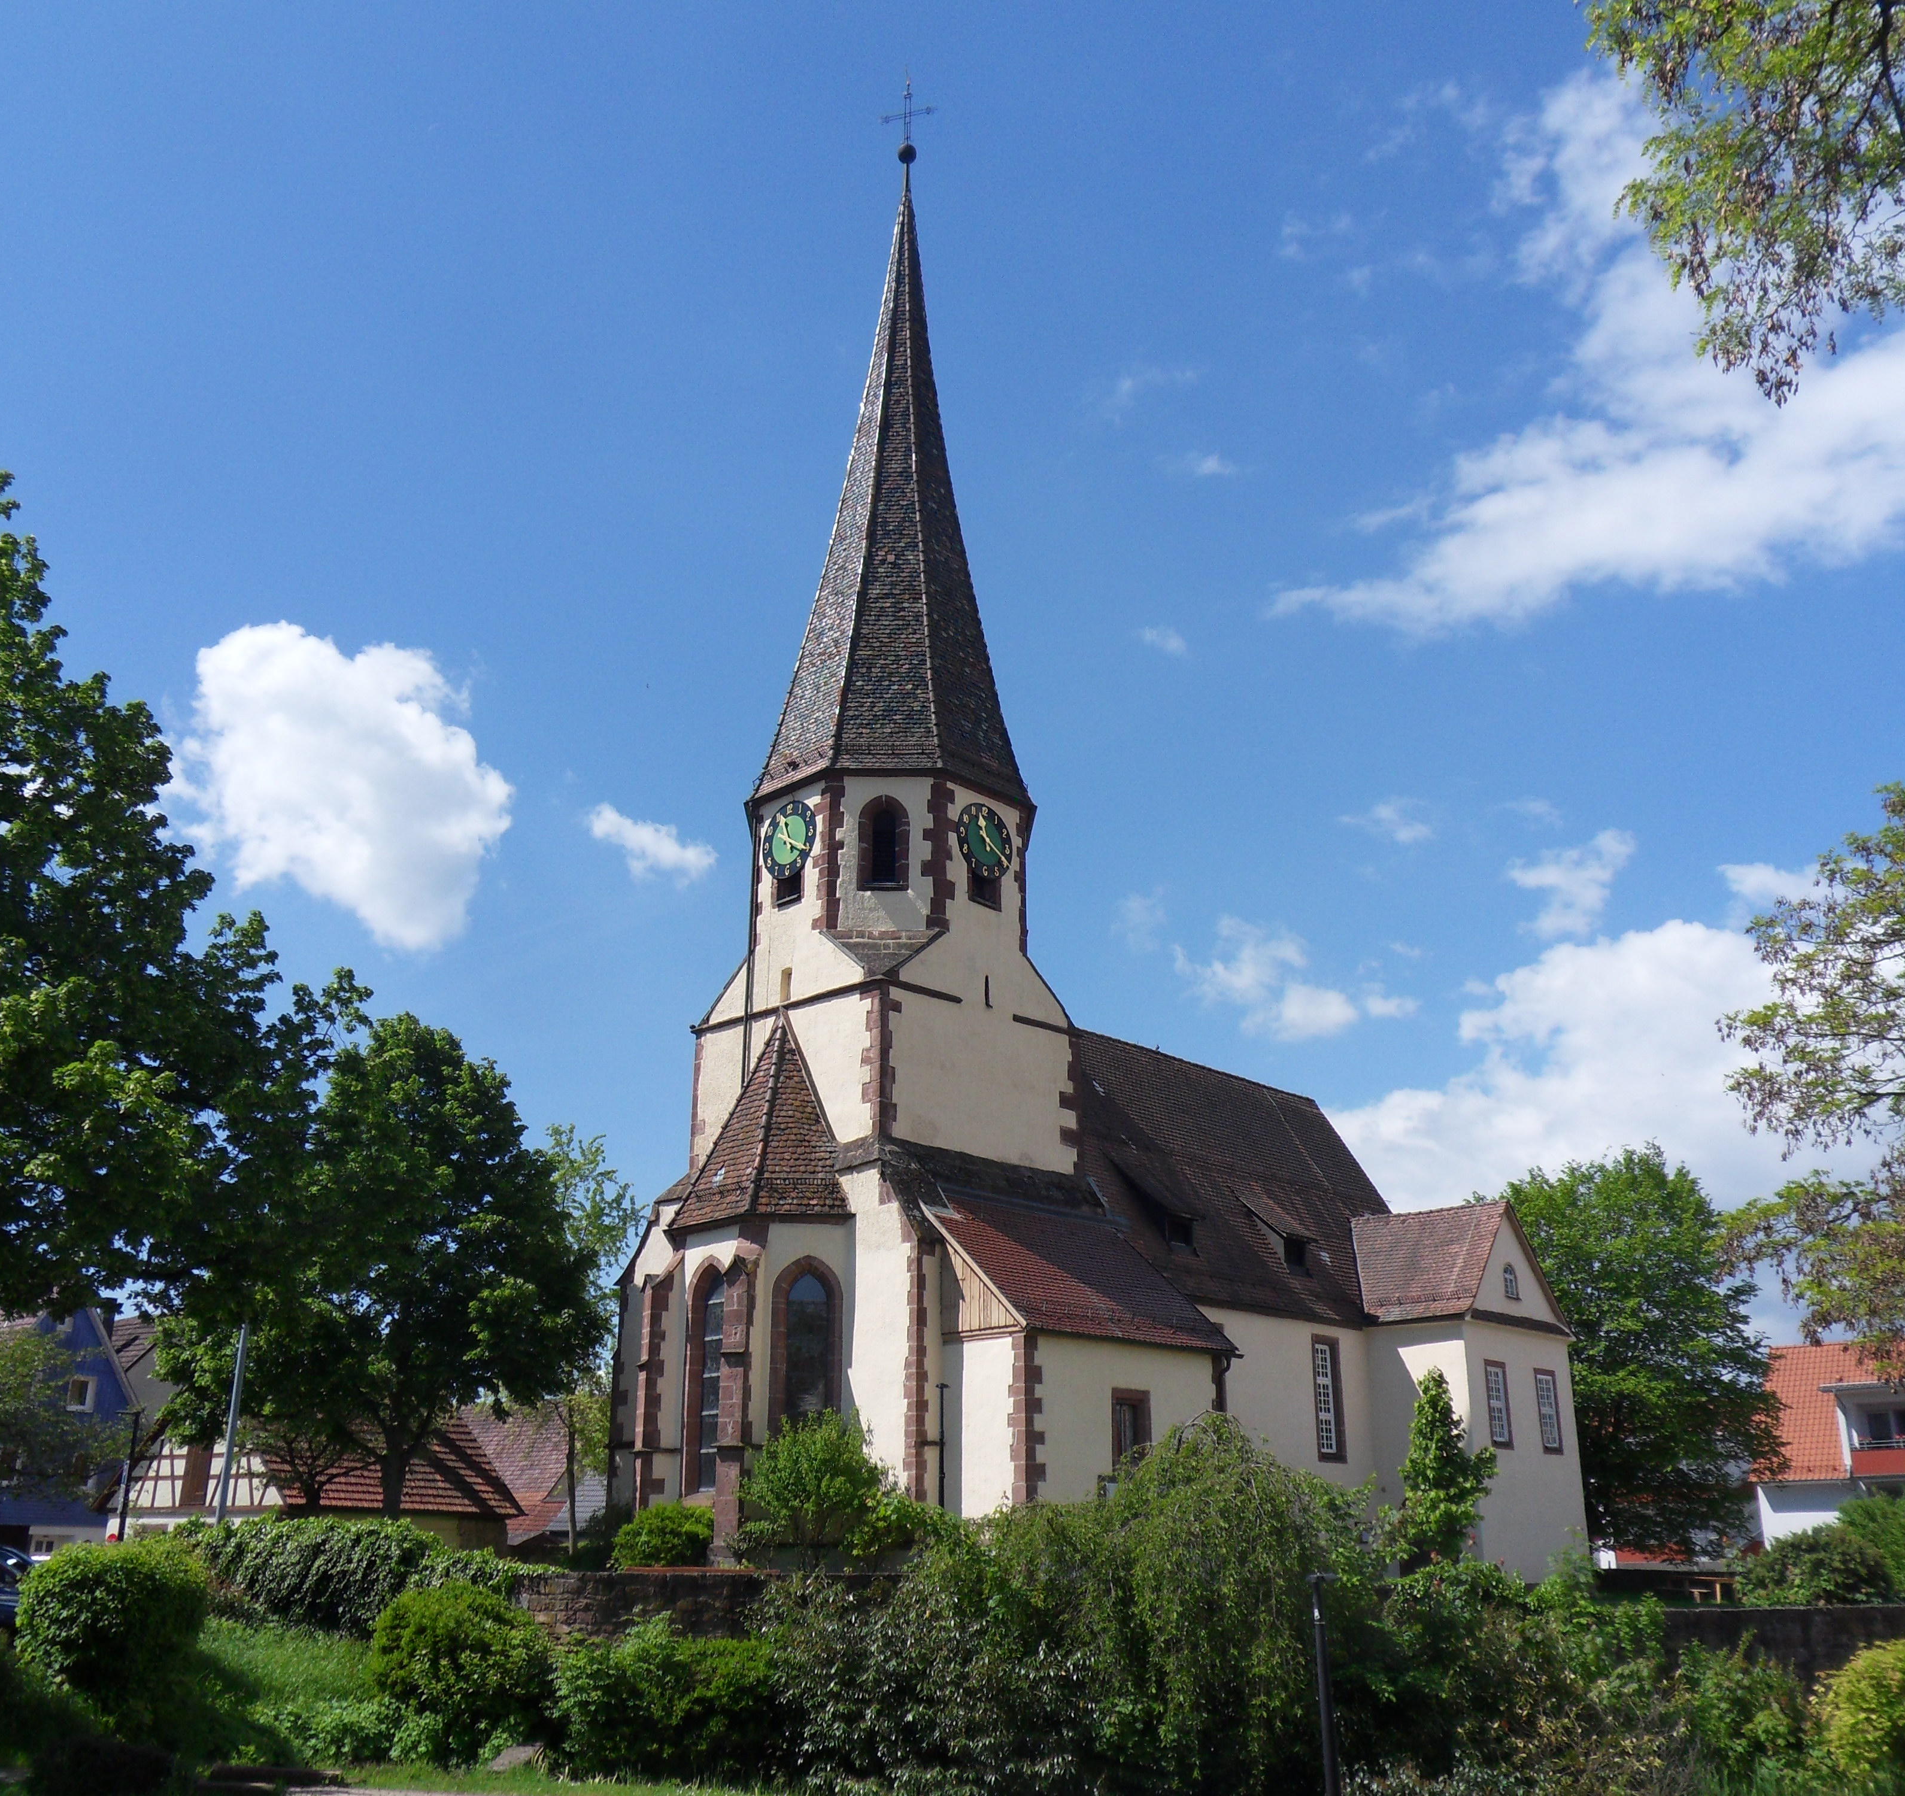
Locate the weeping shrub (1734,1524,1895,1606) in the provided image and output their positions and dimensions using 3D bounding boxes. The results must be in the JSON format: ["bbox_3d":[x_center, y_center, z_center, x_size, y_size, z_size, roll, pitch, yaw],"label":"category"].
[{"bbox_3d":[18.029,13.978,39.067,3.400,1.760,2.800,-8,-21,22],"label":"weeping shrub"}]

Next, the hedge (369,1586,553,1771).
[{"bbox_3d":[-6.056,9.607,23.126,2.250,2.100,2.100,5,-20,-13],"label":"hedge"}]

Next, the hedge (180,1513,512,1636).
[{"bbox_3d":[-9.536,10.744,29.617,5.300,1.780,1.500,2,-19,-5],"label":"hedge"}]

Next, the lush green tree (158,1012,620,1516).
[{"bbox_3d":[-12.660,8.779,41.437,9.800,12.920,9.800,6,-20,-16],"label":"lush green tree"}]

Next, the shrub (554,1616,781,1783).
[{"bbox_3d":[-3.517,9.871,23.032,2.800,1.870,2.000,3,-20,-8],"label":"shrub"}]

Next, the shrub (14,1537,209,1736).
[{"bbox_3d":[-9.848,8.637,21.879,2.200,2.180,2.200,8,-21,-21],"label":"shrub"}]

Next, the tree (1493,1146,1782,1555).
[{"bbox_3d":[22.222,15.104,60.927,9.800,14.210,9.800,-7,-20,18],"label":"tree"}]

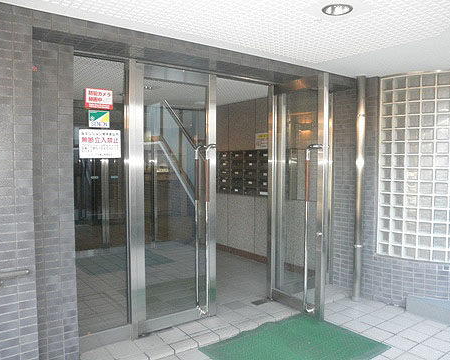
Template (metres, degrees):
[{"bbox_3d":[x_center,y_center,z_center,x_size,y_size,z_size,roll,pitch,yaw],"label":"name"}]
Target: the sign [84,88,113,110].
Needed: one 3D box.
[{"bbox_3d":[-0.888,-0.567,2.753,0.198,0.133,0.008,-2,3,-37],"label":"sign"}]

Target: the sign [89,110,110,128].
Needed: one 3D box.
[{"bbox_3d":[-0.889,-0.429,2.758,0.147,0.120,0.008,-2,3,-37],"label":"sign"}]

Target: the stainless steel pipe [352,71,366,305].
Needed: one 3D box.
[{"bbox_3d":[1.353,0.099,3.911,0.082,2.246,0.082,-2,3,-37],"label":"stainless steel pipe"}]

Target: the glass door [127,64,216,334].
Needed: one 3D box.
[{"bbox_3d":[-0.414,0.153,3.141,0.808,2.079,0.090,-2,3,-37],"label":"glass door"}]

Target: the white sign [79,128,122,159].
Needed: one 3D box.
[{"bbox_3d":[-0.884,-0.254,2.770,0.298,0.200,0.008,-2,3,-37],"label":"white sign"}]

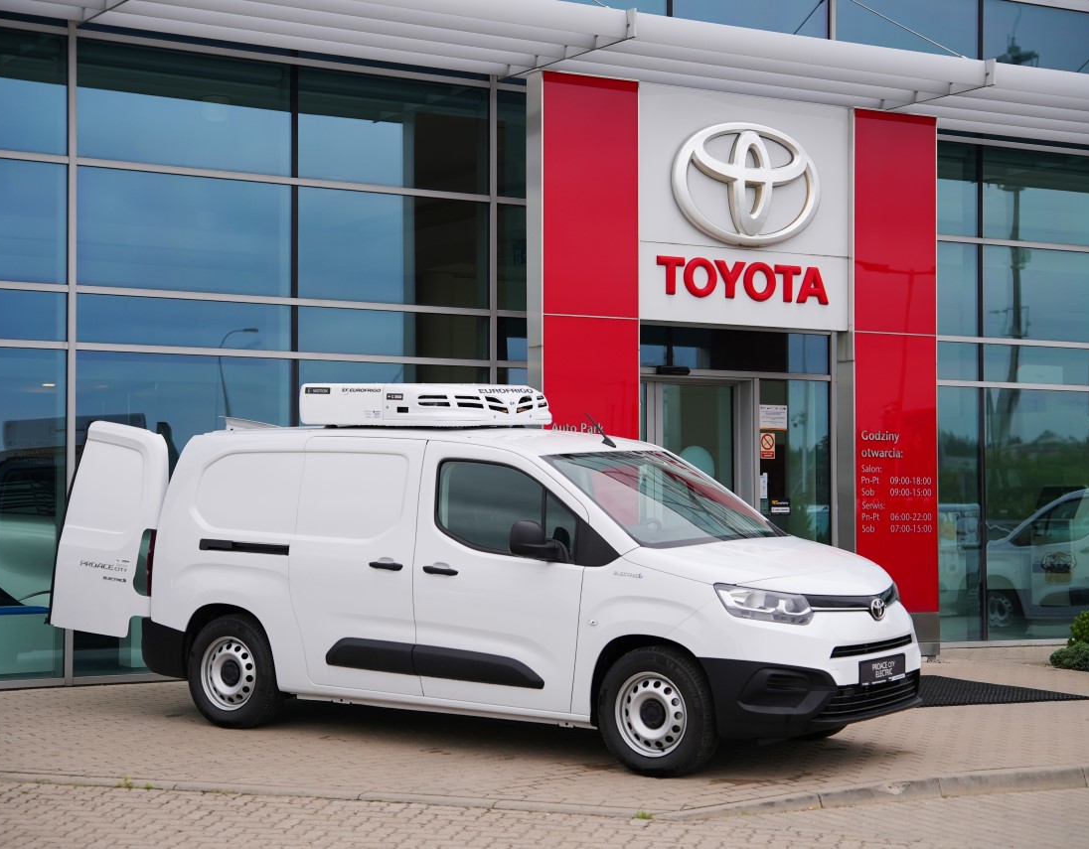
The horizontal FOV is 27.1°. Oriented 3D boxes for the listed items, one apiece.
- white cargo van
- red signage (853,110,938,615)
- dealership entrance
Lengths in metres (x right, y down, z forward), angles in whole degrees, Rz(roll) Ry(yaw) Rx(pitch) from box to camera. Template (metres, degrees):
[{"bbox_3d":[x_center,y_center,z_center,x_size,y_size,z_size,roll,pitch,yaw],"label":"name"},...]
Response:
[{"bbox_3d":[-0.434,0.798,13.623,5.442,2.060,1.970,1,-1,35],"label":"white cargo van"},{"bbox_3d":[3.008,-0.533,19.763,0.927,4.325,0.200,1,-3,-32],"label":"red signage"},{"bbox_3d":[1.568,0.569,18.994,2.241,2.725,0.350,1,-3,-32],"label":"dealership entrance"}]

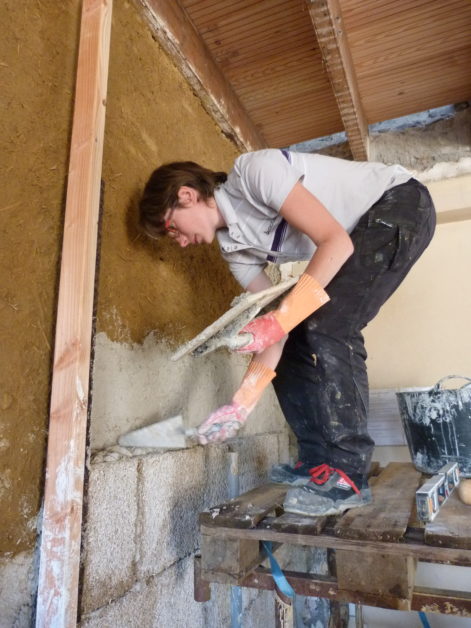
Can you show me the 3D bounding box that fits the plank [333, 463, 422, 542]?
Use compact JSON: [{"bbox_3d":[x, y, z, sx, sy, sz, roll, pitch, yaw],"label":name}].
[{"bbox_3d":[0.520,0.571,1.477,0.138,0.023,1.150,-6,-12,23],"label":"plank"}]

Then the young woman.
[{"bbox_3d":[0.191,0.025,1.472,0.970,1.060,0.500,0,-11,-8],"label":"young woman"}]

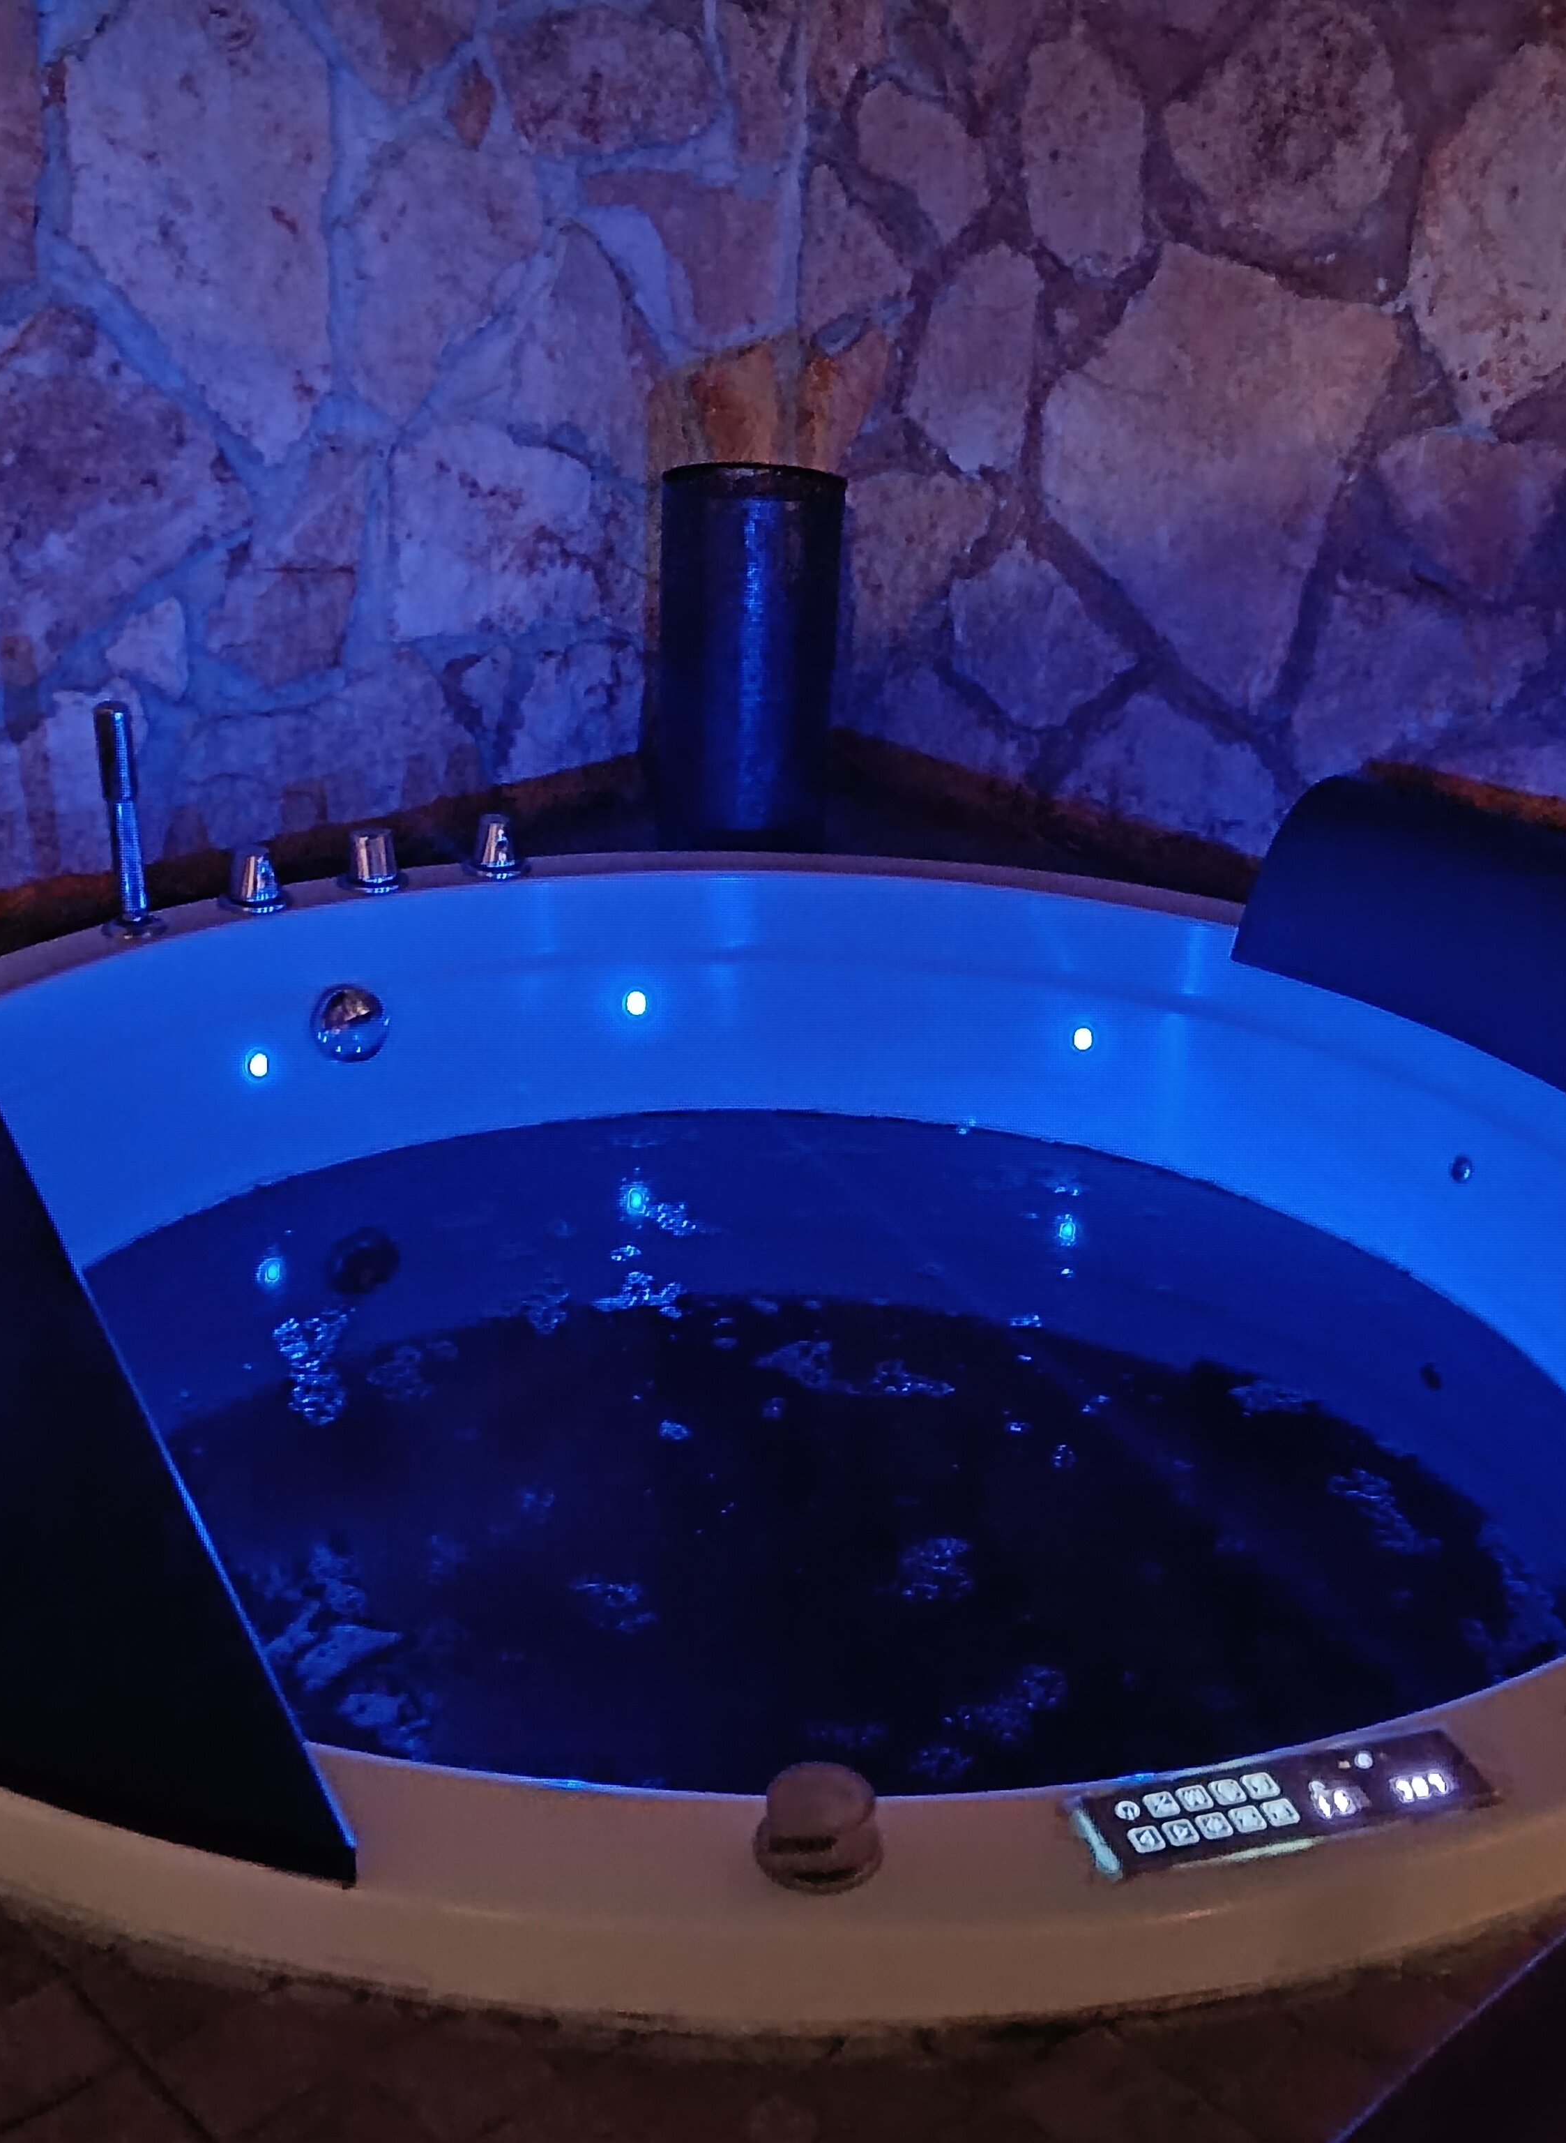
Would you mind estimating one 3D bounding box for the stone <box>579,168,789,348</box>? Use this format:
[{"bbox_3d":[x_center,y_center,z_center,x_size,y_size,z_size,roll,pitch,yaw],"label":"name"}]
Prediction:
[{"bbox_3d":[-0.138,-0.983,2.698,0.310,0.198,0.080,-19,29,-41],"label":"stone"}]

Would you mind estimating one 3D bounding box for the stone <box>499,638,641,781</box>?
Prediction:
[{"bbox_3d":[-0.297,-0.479,2.915,0.090,0.166,0.252,20,28,39],"label":"stone"}]

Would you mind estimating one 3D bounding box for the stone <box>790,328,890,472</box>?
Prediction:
[{"bbox_3d":[0.109,-0.910,3.076,0.100,0.226,0.191,-17,28,-39],"label":"stone"}]

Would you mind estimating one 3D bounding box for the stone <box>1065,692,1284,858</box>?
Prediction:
[{"bbox_3d":[0.475,-0.360,2.623,0.080,0.166,0.319,-19,29,-41],"label":"stone"}]

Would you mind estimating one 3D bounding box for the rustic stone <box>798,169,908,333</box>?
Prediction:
[{"bbox_3d":[0.123,-1.109,2.988,0.100,0.205,0.216,-17,28,-39],"label":"rustic stone"}]

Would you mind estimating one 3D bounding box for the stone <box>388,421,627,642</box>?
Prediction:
[{"bbox_3d":[-0.370,-0.692,2.836,0.100,0.272,0.390,20,28,39],"label":"stone"}]

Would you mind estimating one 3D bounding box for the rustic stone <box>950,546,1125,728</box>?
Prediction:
[{"bbox_3d":[0.336,-0.549,2.811,0.090,0.224,0.292,-18,29,-40],"label":"rustic stone"}]

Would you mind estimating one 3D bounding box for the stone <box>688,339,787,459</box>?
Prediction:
[{"bbox_3d":[-0.085,-0.874,2.997,0.090,0.204,0.184,20,28,39],"label":"stone"}]

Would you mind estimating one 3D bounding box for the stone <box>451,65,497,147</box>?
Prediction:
[{"bbox_3d":[-0.347,-1.053,2.423,0.061,0.084,0.050,-19,29,-41],"label":"stone"}]

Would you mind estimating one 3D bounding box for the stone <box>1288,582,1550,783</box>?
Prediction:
[{"bbox_3d":[0.689,-0.403,2.374,0.080,0.222,0.284,-19,29,-41],"label":"stone"}]

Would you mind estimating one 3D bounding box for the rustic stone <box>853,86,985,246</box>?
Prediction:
[{"bbox_3d":[0.191,-1.129,2.767,0.090,0.180,0.229,-18,29,-40],"label":"rustic stone"}]

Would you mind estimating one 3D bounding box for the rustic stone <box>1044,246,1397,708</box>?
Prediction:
[{"bbox_3d":[0.539,-0.708,2.658,0.120,0.522,0.513,-17,28,-39],"label":"rustic stone"}]

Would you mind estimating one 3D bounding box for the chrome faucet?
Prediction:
[{"bbox_3d":[-0.650,-0.249,2.196,0.062,0.230,0.062,17,27,35],"label":"chrome faucet"}]

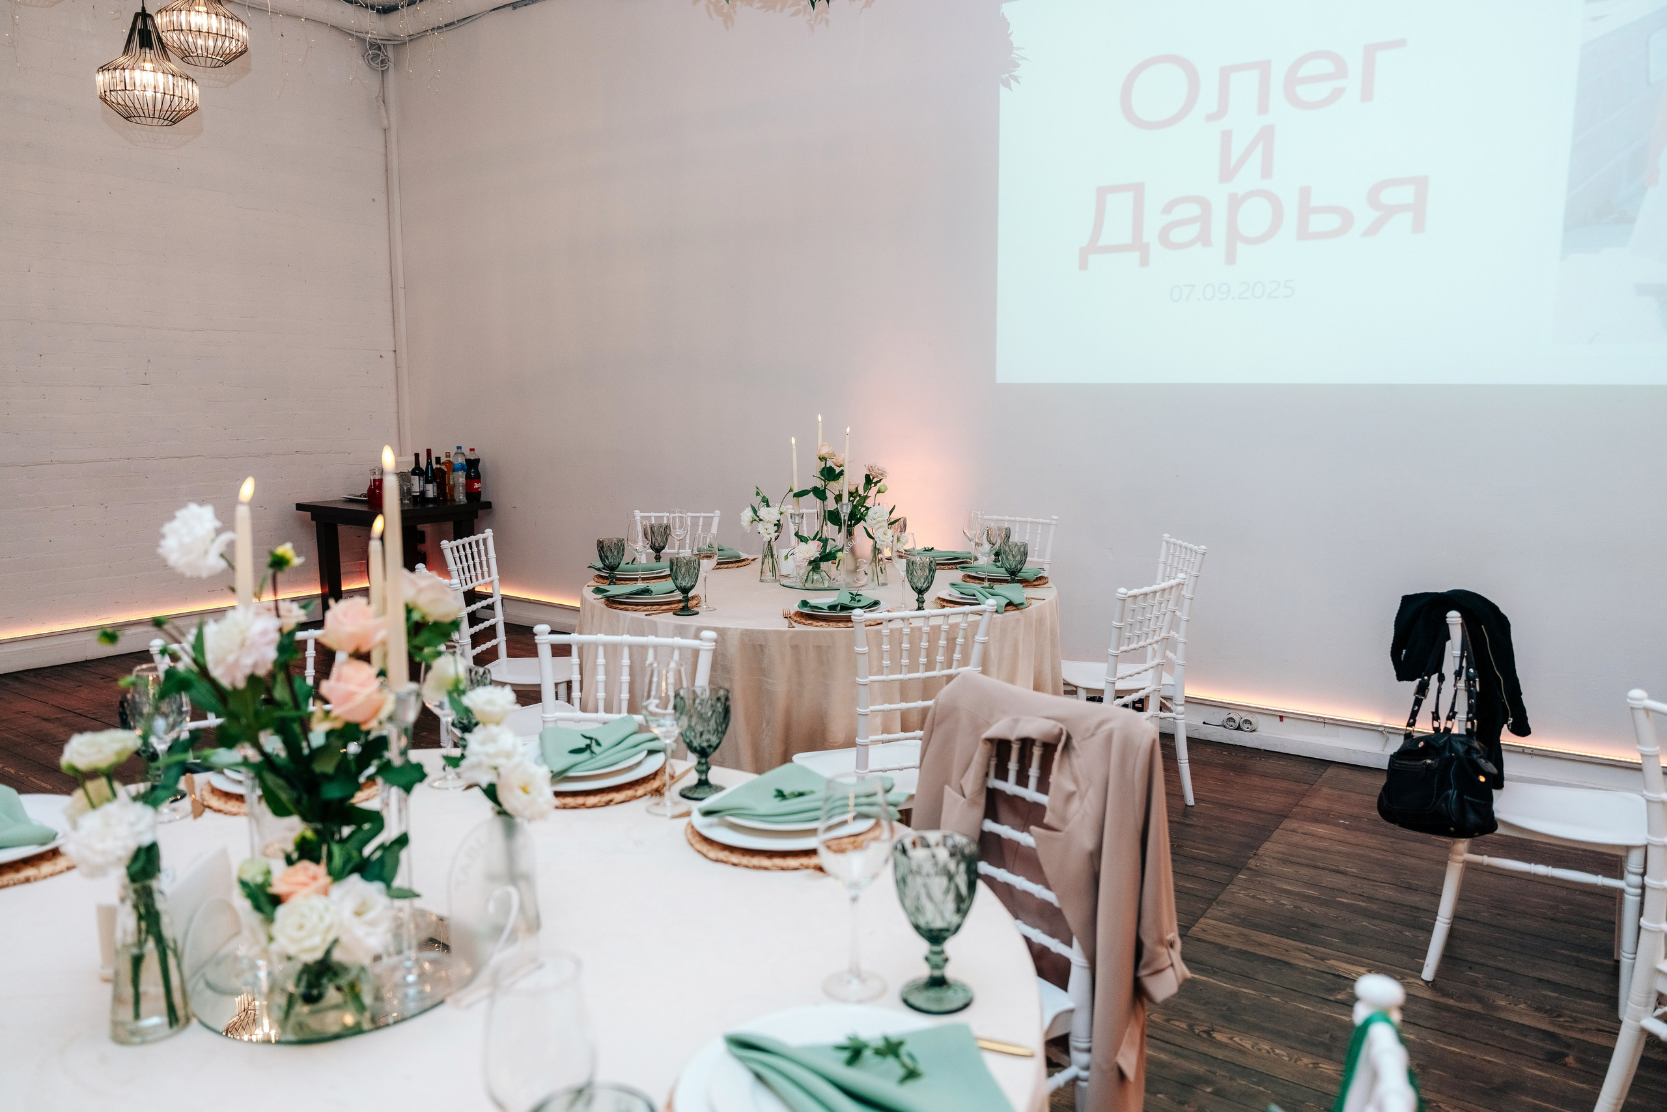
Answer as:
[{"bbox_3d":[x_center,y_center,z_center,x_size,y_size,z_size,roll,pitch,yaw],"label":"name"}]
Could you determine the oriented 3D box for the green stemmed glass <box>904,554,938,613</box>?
[{"bbox_3d":[0.259,0.089,3.284,0.088,0.170,0.088,0,8,0],"label":"green stemmed glass"}]

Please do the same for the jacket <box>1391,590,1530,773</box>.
[{"bbox_3d":[1.540,0.322,2.730,0.310,0.470,0.410,4,9,28],"label":"jacket"}]

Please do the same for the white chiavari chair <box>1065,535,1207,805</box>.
[{"bbox_3d":[1.050,0.396,4.020,0.440,0.920,0.400,0,8,-3],"label":"white chiavari chair"}]

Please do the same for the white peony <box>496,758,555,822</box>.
[{"bbox_3d":[-0.364,0.277,1.315,0.070,0.068,0.058,-2,9,-16],"label":"white peony"}]

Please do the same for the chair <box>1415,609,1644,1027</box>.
[{"bbox_3d":[1.722,0.580,2.723,0.440,0.920,0.400,5,9,30],"label":"chair"}]

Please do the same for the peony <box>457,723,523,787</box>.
[{"bbox_3d":[-0.390,0.225,1.262,0.066,0.062,0.063,-3,8,-18],"label":"peony"}]

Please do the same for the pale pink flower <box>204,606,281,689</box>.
[{"bbox_3d":[-0.604,0.094,1.137,0.080,0.080,0.070,-4,9,-28],"label":"pale pink flower"}]

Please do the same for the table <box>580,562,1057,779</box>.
[{"bbox_3d":[-0.044,0.464,3.909,1.680,0.760,1.680,0,8,0],"label":"table"}]

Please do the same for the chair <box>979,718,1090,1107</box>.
[{"bbox_3d":[0.156,0.696,1.775,0.450,0.920,0.400,-6,11,-38],"label":"chair"}]

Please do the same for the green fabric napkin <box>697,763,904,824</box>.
[{"bbox_3d":[-0.040,0.374,1.734,0.310,0.045,0.285,-7,11,-41],"label":"green fabric napkin"}]

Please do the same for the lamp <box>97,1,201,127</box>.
[{"bbox_3d":[-2.218,-1.588,3.602,0.290,0.350,0.290,1,8,0],"label":"lamp"}]

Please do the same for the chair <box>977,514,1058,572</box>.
[{"bbox_3d":[0.629,0.311,4.484,0.410,0.900,0.440,7,10,41],"label":"chair"}]

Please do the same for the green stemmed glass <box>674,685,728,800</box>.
[{"bbox_3d":[-0.210,0.297,1.782,0.088,0.170,0.088,0,8,0],"label":"green stemmed glass"}]

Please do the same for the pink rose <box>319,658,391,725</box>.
[{"bbox_3d":[-0.521,0.147,1.210,0.076,0.070,0.072,-3,9,-24],"label":"pink rose"}]

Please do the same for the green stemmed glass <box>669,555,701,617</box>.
[{"bbox_3d":[-0.456,0.092,3.406,0.087,0.171,0.087,0,8,0],"label":"green stemmed glass"}]

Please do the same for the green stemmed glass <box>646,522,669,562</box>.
[{"bbox_3d":[-0.666,-0.037,4.239,0.088,0.170,0.088,0,8,0],"label":"green stemmed glass"}]

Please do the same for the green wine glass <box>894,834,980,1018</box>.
[{"bbox_3d":[0.114,0.402,1.215,0.087,0.171,0.087,0,8,0],"label":"green wine glass"}]

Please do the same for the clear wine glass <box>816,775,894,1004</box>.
[{"bbox_3d":[0.025,0.361,1.221,0.084,0.242,0.084,1,8,0],"label":"clear wine glass"}]

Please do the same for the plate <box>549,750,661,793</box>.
[{"bbox_3d":[-0.428,0.357,1.877,0.275,0.023,0.275,1,8,0],"label":"plate"}]

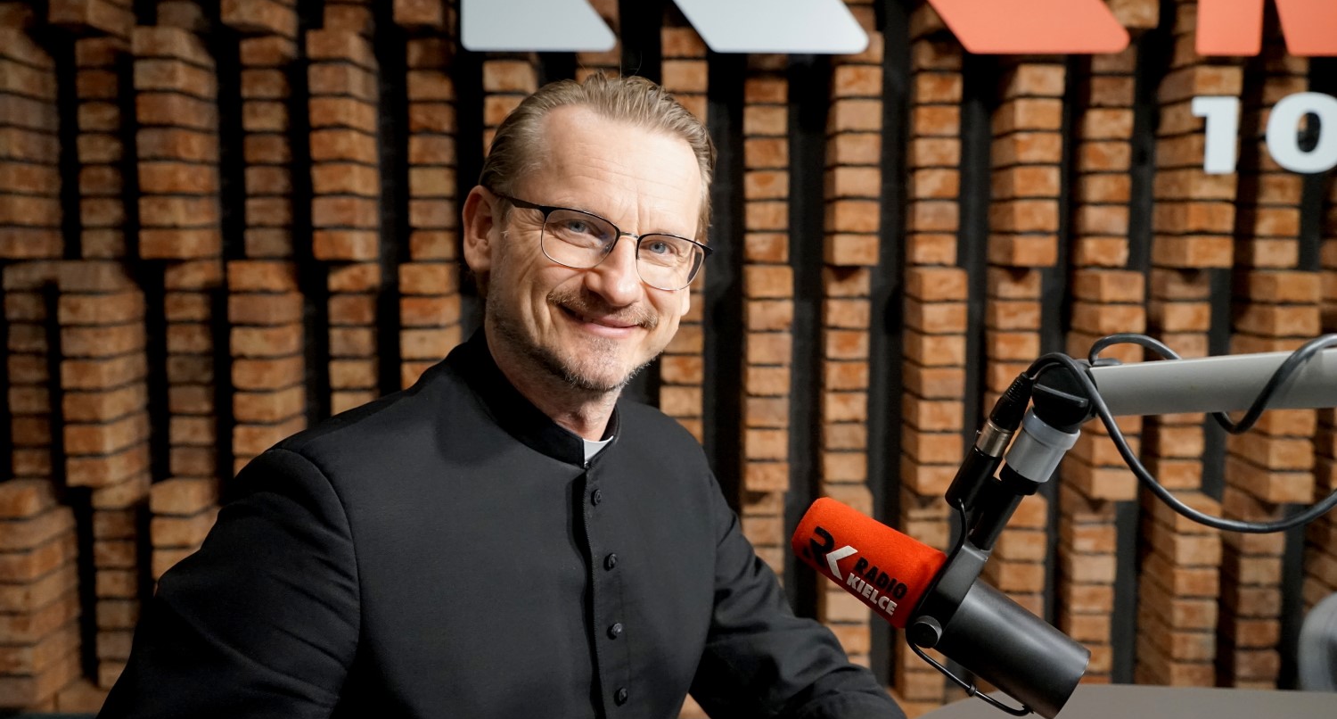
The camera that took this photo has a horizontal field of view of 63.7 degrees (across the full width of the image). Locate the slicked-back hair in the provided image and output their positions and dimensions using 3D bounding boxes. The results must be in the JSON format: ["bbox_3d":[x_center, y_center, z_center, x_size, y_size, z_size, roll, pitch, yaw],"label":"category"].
[{"bbox_3d":[-0.056,-0.137,0.860,0.180,0.170,0.190,14,4,-19],"label":"slicked-back hair"}]

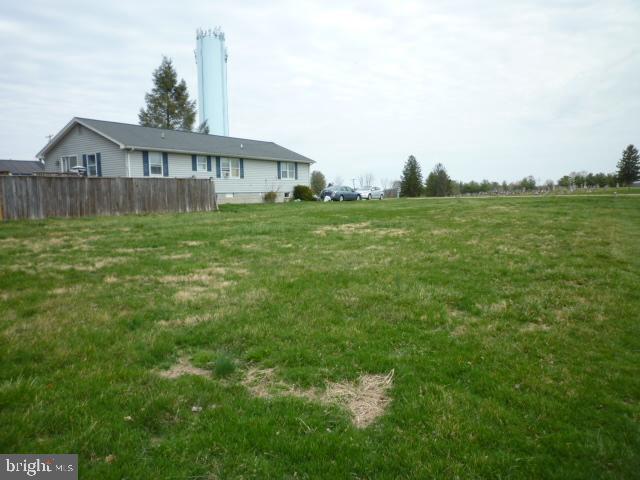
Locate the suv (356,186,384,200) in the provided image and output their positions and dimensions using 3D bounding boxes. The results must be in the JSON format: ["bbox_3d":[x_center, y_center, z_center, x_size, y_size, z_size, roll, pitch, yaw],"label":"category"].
[{"bbox_3d":[6.394,-5.993,59.200,1.850,1.680,4.600,4,8,41],"label":"suv"}]

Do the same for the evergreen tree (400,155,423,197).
[{"bbox_3d":[15.423,-10.676,78.000,3.600,7.020,3.600,-1,6,0],"label":"evergreen tree"}]

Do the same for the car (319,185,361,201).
[{"bbox_3d":[2.234,-4.745,47.500,1.830,1.450,4.750,4,8,39],"label":"car"}]

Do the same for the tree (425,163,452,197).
[{"bbox_3d":[20.423,-10.288,80.000,4.400,5.850,4.400,-1,6,0],"label":"tree"}]

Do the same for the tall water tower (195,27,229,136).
[{"bbox_3d":[-32.721,-38.621,142.665,9.600,50.565,9.600,-1,6,0],"label":"tall water tower"}]

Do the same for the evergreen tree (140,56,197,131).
[{"bbox_3d":[-17.165,-12.557,52.858,6.700,16.268,6.700,-1,6,0],"label":"evergreen tree"}]

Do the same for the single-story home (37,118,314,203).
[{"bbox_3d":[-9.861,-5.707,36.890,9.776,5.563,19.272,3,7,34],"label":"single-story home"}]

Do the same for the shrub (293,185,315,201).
[{"bbox_3d":[-1.383,-4.105,40.600,1.800,1.370,1.800,-1,6,0],"label":"shrub"}]

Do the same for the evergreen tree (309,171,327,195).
[{"bbox_3d":[-0.142,-5.881,50.000,1.650,3.137,1.650,-1,6,0],"label":"evergreen tree"}]

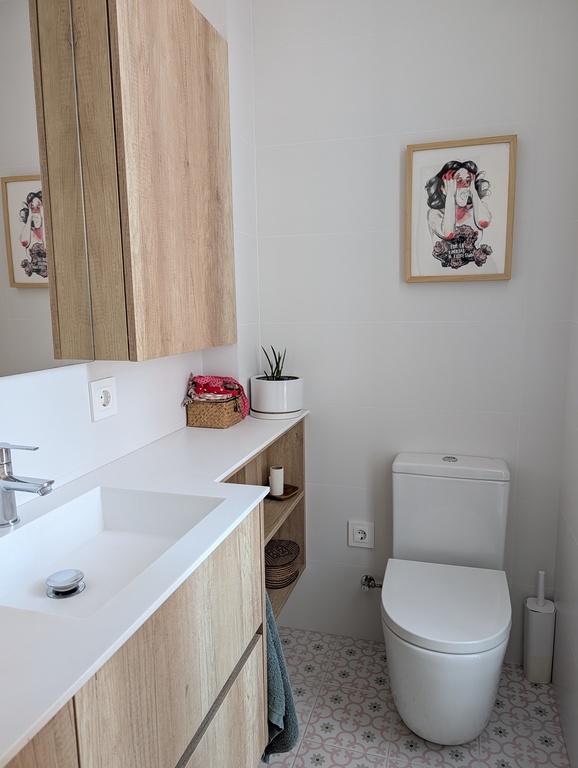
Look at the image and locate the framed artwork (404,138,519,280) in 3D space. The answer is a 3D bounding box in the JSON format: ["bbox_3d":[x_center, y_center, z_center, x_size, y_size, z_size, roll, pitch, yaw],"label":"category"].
[{"bbox_3d":[0.541,-0.545,1.699,0.325,0.430,0.022,2,9,17],"label":"framed artwork"}]

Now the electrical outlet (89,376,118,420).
[{"bbox_3d":[-0.453,0.038,1.307,0.011,0.095,0.092,2,9,17],"label":"electrical outlet"}]

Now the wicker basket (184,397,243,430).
[{"bbox_3d":[-0.245,0.090,1.766,0.146,0.085,0.136,2,9,17],"label":"wicker basket"}]

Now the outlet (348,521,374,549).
[{"bbox_3d":[0.269,0.557,1.965,0.090,0.096,0.011,2,9,17],"label":"outlet"}]

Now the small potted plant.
[{"bbox_3d":[-0.048,-0.013,1.878,0.183,0.246,0.183,-1,9,0],"label":"small potted plant"}]

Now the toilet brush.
[{"bbox_3d":[0.842,0.810,1.789,0.092,0.384,0.088,2,9,17],"label":"toilet brush"}]

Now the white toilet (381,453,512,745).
[{"bbox_3d":[0.476,0.659,1.621,0.364,0.747,0.572,2,9,17],"label":"white toilet"}]

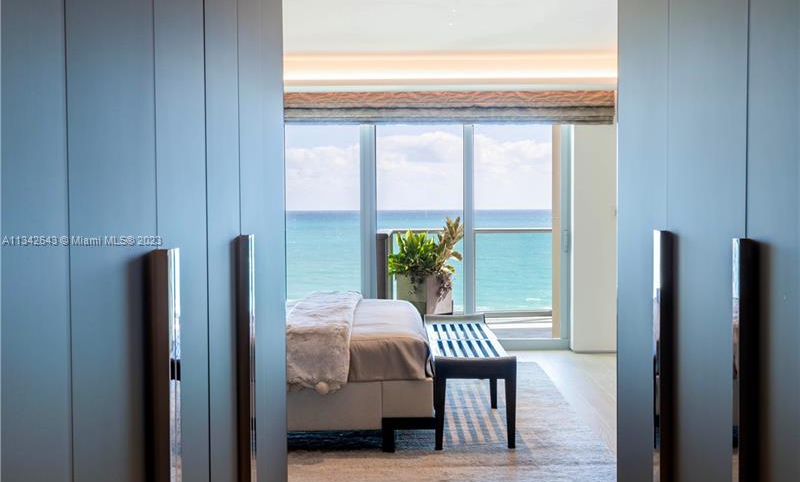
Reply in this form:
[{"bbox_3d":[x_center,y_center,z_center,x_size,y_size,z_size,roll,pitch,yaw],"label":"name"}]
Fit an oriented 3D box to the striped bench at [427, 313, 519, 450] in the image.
[{"bbox_3d":[0.416,0.847,6.060,0.440,0.500,2.000,0,2,0],"label":"striped bench"}]

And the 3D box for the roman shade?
[{"bbox_3d":[0.267,-1.203,8.387,3.300,0.305,0.120,0,2,0],"label":"roman shade"}]

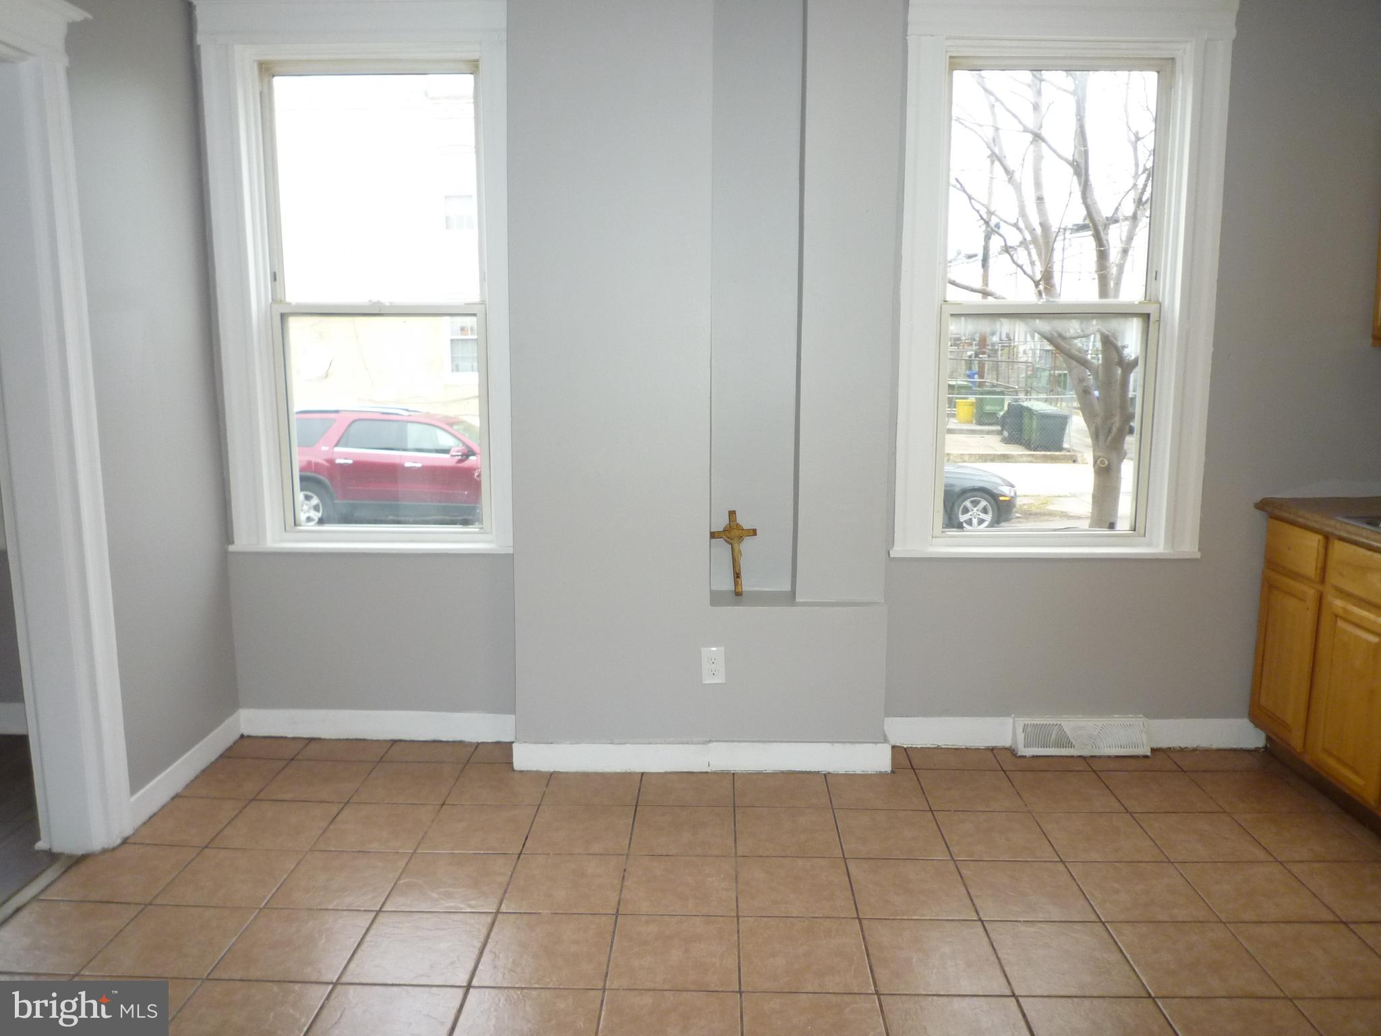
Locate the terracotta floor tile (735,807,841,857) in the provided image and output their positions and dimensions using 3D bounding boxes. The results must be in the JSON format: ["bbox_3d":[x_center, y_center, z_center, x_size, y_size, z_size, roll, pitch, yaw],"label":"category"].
[{"bbox_3d":[0.287,0.940,2.978,0.301,0.010,0.301,0,9,2],"label":"terracotta floor tile"}]

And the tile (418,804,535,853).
[{"bbox_3d":[-0.629,0.930,2.980,0.302,0.010,0.299,0,10,2],"label":"tile"}]

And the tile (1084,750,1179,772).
[{"bbox_3d":[1.538,0.853,3.502,0.301,0.010,0.201,0,9,2],"label":"tile"}]

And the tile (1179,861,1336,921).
[{"bbox_3d":[1.483,0.986,2.626,0.299,0.010,0.299,0,9,2],"label":"tile"}]

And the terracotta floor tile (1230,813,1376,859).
[{"bbox_3d":[1.794,0.934,2.911,0.302,0.010,0.299,0,10,2],"label":"terracotta floor tile"}]

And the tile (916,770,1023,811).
[{"bbox_3d":[0.903,0.885,3.231,0.299,0.010,0.309,0,9,2],"label":"tile"}]

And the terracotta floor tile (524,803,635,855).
[{"bbox_3d":[-0.327,0.939,2.994,0.301,0.010,0.301,0,9,2],"label":"terracotta floor tile"}]

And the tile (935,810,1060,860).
[{"bbox_3d":[0.900,0.944,2.955,0.301,0.010,0.301,0,9,2],"label":"tile"}]

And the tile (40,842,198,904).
[{"bbox_3d":[-1.534,0.971,2.719,0.290,0.010,0.299,0,9,2],"label":"tile"}]

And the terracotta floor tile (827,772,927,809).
[{"bbox_3d":[0.599,0.885,3.232,0.299,0.010,0.290,0,9,2],"label":"terracotta floor tile"}]

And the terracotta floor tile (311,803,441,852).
[{"bbox_3d":[-0.934,0.934,3.012,0.301,0.010,0.301,0,9,2],"label":"terracotta floor tile"}]

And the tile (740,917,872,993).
[{"bbox_3d":[0.267,1.032,2.354,0.299,0.010,0.299,0,9,2],"label":"tile"}]

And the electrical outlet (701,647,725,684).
[{"bbox_3d":[0.078,0.496,3.347,0.077,0.124,0.008,0,9,2],"label":"electrical outlet"}]

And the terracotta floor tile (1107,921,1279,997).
[{"bbox_3d":[1.183,1.043,2.356,0.301,0.010,0.301,0,9,2],"label":"terracotta floor tile"}]

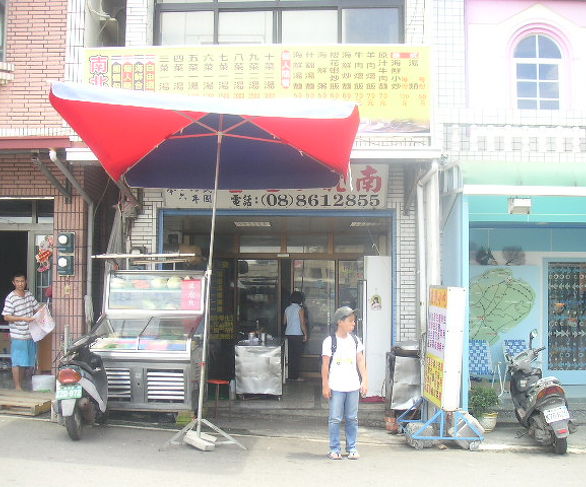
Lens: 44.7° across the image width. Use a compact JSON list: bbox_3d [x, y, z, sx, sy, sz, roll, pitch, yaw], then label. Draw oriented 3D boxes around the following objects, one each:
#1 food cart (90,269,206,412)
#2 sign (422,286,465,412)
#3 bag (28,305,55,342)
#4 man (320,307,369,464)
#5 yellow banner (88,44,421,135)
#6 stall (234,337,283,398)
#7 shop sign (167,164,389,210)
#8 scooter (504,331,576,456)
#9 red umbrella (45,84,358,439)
[{"bbox_3d":[-1.726,1.151,8.700,1.210,1.650,0.800,0,-2,7],"label":"food cart"},{"bbox_3d":[1.751,1.180,8.242,0.210,1.330,0.900,2,-2,-2],"label":"sign"},{"bbox_3d":[-3.473,1.105,9.850,0.360,0.500,0.150,1,-2,-18],"label":"bag"},{"bbox_3d":[0.520,1.410,7.200,0.480,1.540,0.300,0,-2,-2],"label":"man"},{"bbox_3d":[-0.468,-2.023,9.400,4.560,1.173,0.080,0,-2,1],"label":"yellow banner"},{"bbox_3d":[-0.490,1.841,10.380,0.660,0.760,0.600,0,-2,3],"label":"stall"},{"bbox_3d":[-0.245,-0.762,9.700,3.046,0.626,0.080,0,-2,1],"label":"shop sign"},{"bbox_3d":[2.810,1.690,8.300,0.680,1.200,1.750,0,-2,2],"label":"scooter"},{"bbox_3d":[-0.800,0.339,7.450,2.800,3.500,2.400,2,-2,0],"label":"red umbrella"}]

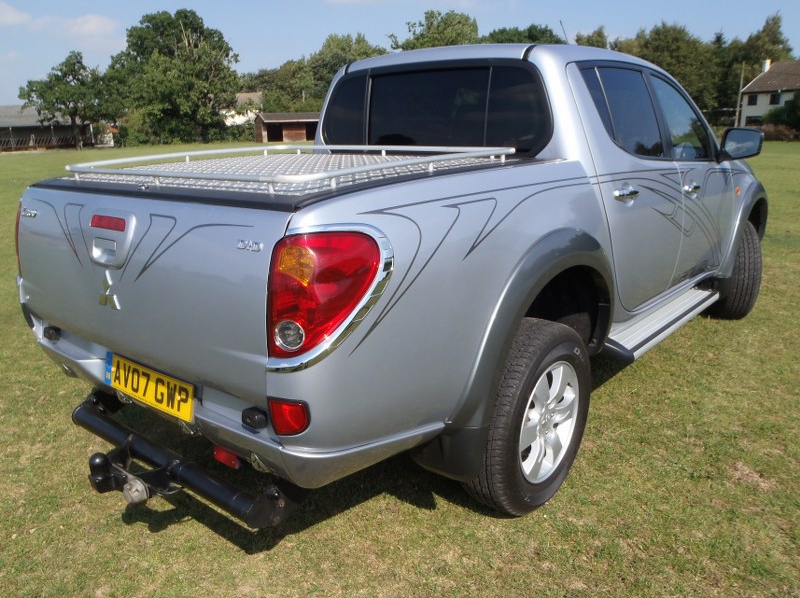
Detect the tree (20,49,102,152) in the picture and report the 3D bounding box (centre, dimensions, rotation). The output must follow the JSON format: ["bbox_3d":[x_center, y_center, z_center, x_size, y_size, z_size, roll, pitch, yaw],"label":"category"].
[{"bbox_3d":[-35.571,-20.807,68.000,7.900,9.500,7.900,-8,16,-25],"label":"tree"}]

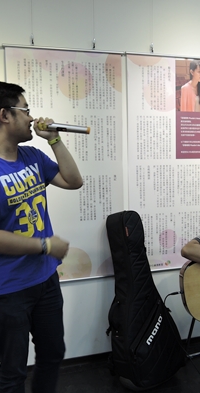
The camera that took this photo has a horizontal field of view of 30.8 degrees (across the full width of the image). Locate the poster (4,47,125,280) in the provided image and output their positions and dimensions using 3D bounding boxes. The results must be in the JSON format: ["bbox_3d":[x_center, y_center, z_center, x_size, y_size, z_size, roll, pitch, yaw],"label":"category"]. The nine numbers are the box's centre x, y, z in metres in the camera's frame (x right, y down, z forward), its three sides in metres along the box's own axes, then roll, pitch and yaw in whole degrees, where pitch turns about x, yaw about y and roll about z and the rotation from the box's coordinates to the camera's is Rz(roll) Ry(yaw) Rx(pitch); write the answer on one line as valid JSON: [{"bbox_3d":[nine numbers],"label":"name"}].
[{"bbox_3d":[-0.195,-0.194,2.478,0.818,1.566,0.020,-3,4,-16],"label":"poster"}]

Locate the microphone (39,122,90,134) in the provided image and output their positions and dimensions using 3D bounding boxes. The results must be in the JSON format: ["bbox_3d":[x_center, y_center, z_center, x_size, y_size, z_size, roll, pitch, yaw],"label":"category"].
[{"bbox_3d":[-0.159,-0.294,1.552,0.244,0.050,0.050,8,5,8],"label":"microphone"}]

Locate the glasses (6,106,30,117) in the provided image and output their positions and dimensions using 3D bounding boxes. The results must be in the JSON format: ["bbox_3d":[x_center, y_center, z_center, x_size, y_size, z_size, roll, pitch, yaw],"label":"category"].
[{"bbox_3d":[-0.366,-0.356,1.530,0.140,0.045,0.140,10,3,-8],"label":"glasses"}]

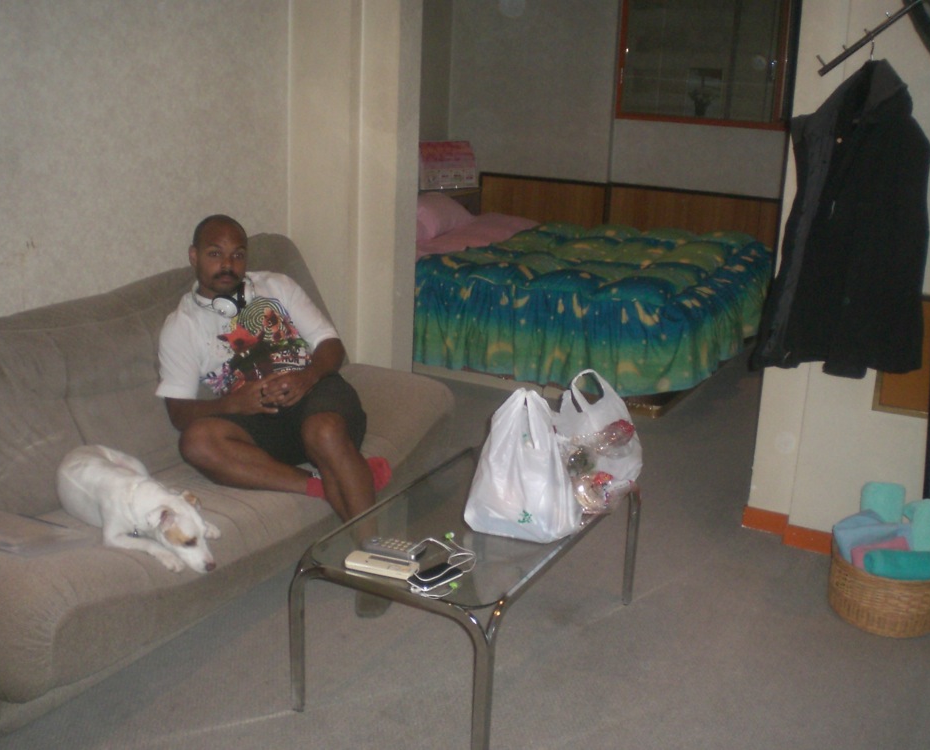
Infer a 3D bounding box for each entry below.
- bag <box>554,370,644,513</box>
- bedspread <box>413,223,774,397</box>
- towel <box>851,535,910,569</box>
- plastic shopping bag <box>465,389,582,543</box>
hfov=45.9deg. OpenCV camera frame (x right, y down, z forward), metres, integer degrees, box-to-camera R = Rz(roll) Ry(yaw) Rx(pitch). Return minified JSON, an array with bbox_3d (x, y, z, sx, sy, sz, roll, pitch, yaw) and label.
[{"bbox_3d":[0.358,0.165,2.987,0.257,0.343,0.213,6,16,13],"label":"bag"},{"bbox_3d":[0.687,-0.428,5.921,1.544,0.566,1.793,11,18,28],"label":"bedspread"},{"bbox_3d":[1.211,0.529,3.191,0.165,0.100,0.103,8,16,18],"label":"towel"},{"bbox_3d":[0.164,0.214,2.764,0.287,0.347,0.191,8,16,18],"label":"plastic shopping bag"}]

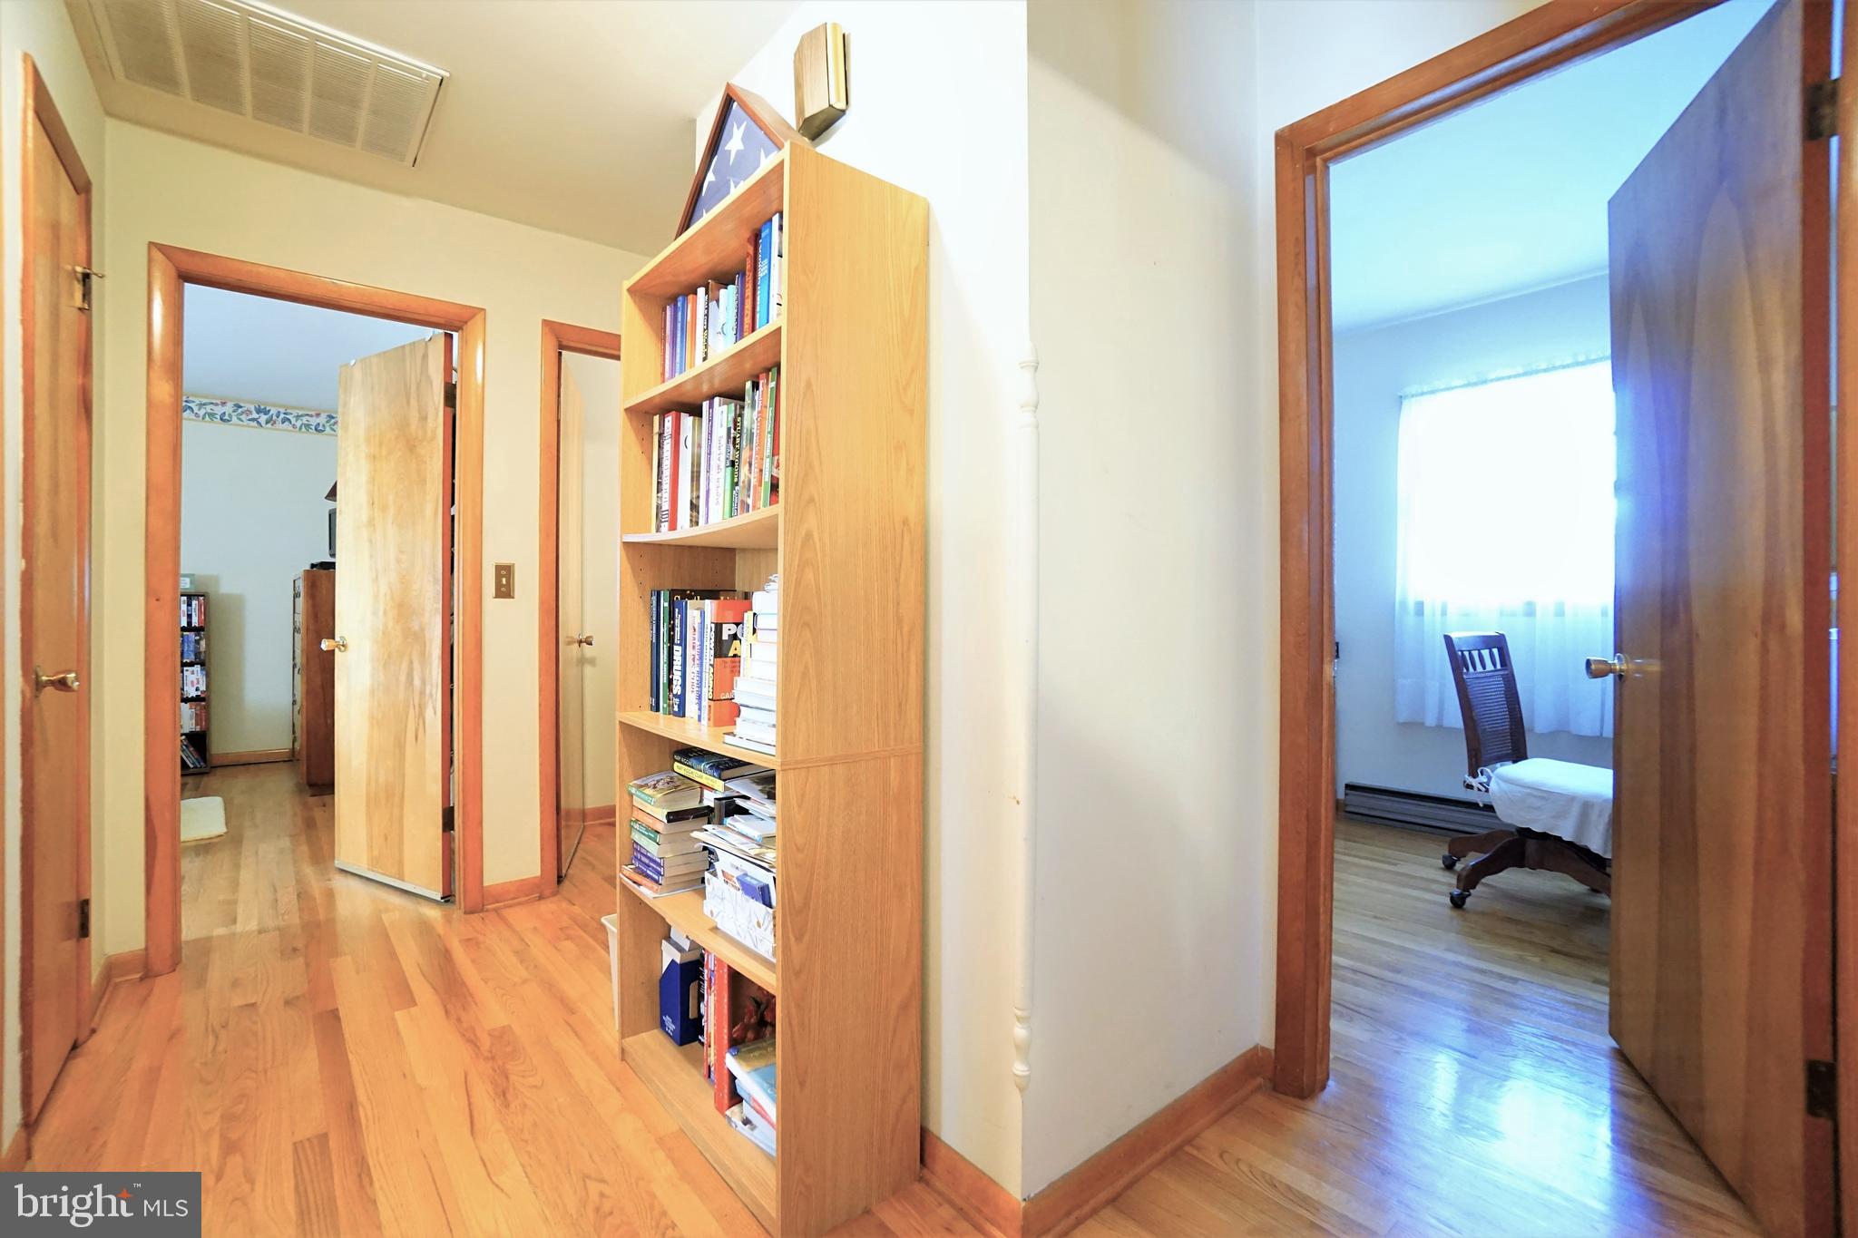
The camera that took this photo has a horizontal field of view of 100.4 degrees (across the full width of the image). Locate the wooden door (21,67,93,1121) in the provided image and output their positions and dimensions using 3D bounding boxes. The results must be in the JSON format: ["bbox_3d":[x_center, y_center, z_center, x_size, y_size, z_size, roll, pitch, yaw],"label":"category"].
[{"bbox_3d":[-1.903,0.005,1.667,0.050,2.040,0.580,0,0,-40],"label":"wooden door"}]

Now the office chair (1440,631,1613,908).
[{"bbox_3d":[2.225,0.556,2.774,0.550,0.960,0.620,0,0,-31],"label":"office chair"}]

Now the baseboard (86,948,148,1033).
[{"bbox_3d":[-2.176,0.982,2.071,0.085,0.088,0.360,0,0,-40],"label":"baseboard"}]

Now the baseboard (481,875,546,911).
[{"bbox_3d":[-1.507,0.984,2.797,0.195,0.086,0.022,0,0,-40],"label":"baseboard"}]

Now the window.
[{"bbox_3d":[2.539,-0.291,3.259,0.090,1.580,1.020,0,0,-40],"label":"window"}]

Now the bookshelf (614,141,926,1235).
[{"bbox_3d":[-0.358,0.128,1.611,0.287,1.800,0.730,0,0,-41],"label":"bookshelf"}]

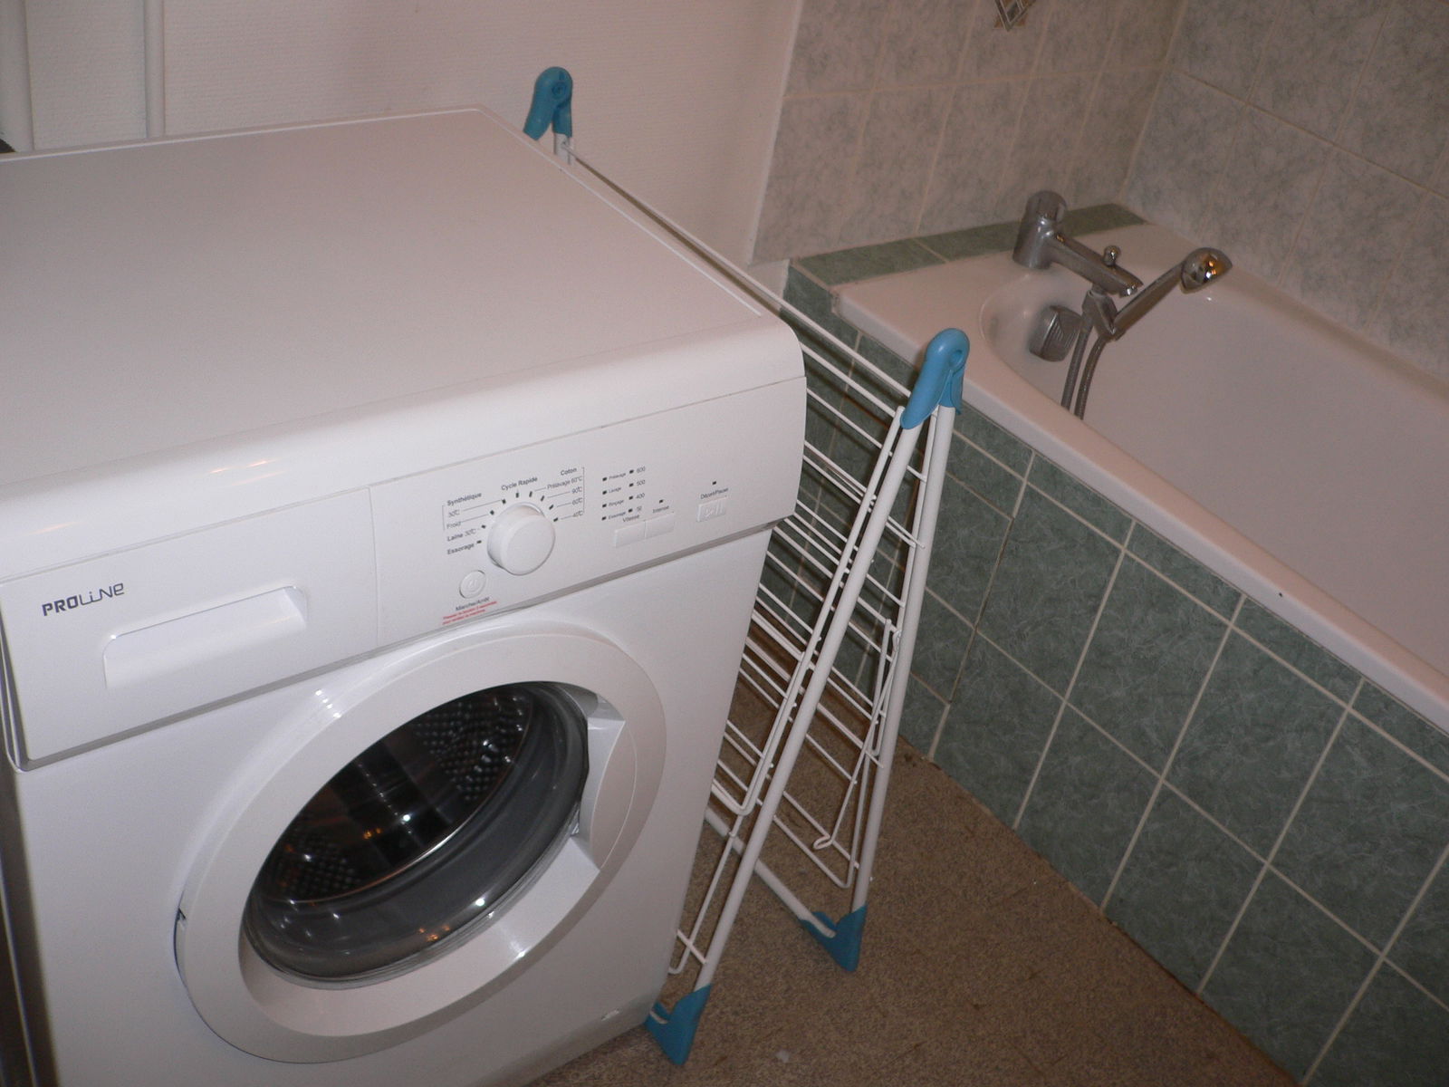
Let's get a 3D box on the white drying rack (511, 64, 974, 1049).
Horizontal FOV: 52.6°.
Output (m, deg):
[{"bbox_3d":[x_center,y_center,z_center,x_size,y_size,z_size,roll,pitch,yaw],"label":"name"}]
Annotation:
[{"bbox_3d":[-0.050,0.022,1.554,0.270,0.865,0.600,-18,44,-35],"label":"white drying rack"}]

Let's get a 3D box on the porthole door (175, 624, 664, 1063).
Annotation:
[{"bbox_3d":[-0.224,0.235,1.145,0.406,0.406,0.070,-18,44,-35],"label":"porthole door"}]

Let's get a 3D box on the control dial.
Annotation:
[{"bbox_3d":[-0.138,-0.002,1.004,0.048,0.048,0.022,-18,44,-35],"label":"control dial"}]

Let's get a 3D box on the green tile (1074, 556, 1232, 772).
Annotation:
[{"bbox_3d":[0.487,0.140,1.698,0.009,0.227,0.148,-18,44,-35],"label":"green tile"}]

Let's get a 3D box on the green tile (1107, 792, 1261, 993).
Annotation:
[{"bbox_3d":[0.540,0.407,1.740,0.009,0.225,0.148,-18,44,-35],"label":"green tile"}]

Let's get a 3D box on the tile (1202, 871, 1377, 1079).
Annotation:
[{"bbox_3d":[0.632,0.488,1.652,0.009,0.225,0.148,-18,44,-35],"label":"tile"}]

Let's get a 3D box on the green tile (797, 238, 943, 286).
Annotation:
[{"bbox_3d":[0.207,-0.389,2.038,0.226,0.009,0.080,-18,44,-35],"label":"green tile"}]

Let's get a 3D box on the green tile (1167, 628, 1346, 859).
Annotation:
[{"bbox_3d":[0.579,0.221,1.609,0.009,0.227,0.148,-18,44,-35],"label":"green tile"}]

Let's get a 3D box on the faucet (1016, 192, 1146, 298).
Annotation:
[{"bbox_3d":[0.508,-0.411,2.059,0.052,0.104,0.205,-18,44,-35],"label":"faucet"}]

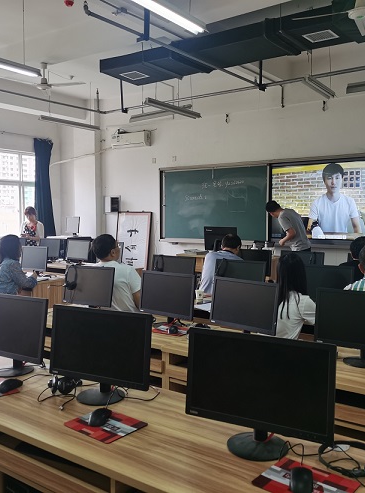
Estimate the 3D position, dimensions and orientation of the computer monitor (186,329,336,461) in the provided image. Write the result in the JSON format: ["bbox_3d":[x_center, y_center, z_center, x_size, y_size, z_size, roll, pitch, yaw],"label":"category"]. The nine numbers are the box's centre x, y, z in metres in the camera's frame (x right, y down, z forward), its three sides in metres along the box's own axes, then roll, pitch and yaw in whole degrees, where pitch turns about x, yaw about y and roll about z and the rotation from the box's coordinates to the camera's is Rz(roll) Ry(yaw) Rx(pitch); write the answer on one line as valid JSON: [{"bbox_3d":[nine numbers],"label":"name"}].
[{"bbox_3d":[0.234,0.449,1.585,0.477,0.352,0.190,2,4,30],"label":"computer monitor"}]

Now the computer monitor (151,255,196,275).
[{"bbox_3d":[-0.080,0.272,4.659,0.483,0.360,0.190,2,4,36],"label":"computer monitor"}]

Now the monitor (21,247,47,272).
[{"bbox_3d":[-1.763,0.188,6.146,0.475,0.345,0.195,2,4,36],"label":"monitor"}]

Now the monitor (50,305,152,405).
[{"bbox_3d":[-0.327,0.426,2.027,0.477,0.352,0.190,2,4,28],"label":"monitor"}]

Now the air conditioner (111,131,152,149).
[{"bbox_3d":[-0.926,-1.919,9.282,0.800,0.275,0.200,2,4,37],"label":"air conditioner"}]

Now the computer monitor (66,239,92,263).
[{"bbox_3d":[-1.570,0.105,7.791,0.477,0.352,0.190,2,4,35],"label":"computer monitor"}]

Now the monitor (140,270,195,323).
[{"bbox_3d":[-0.098,0.349,3.420,0.483,0.360,0.190,3,5,42],"label":"monitor"}]

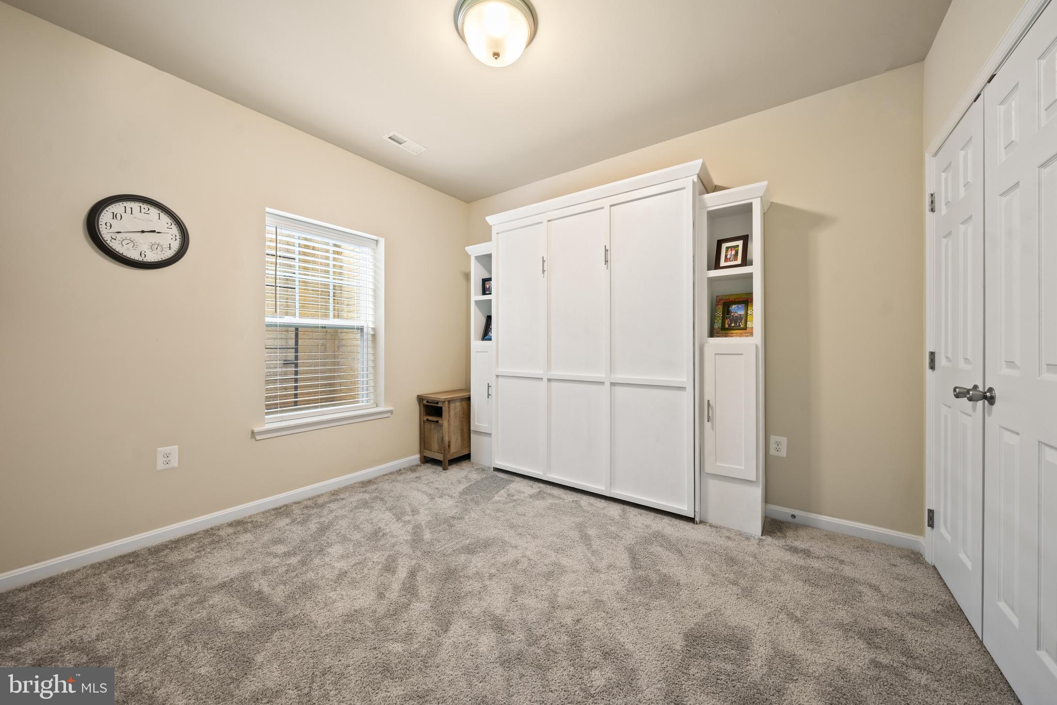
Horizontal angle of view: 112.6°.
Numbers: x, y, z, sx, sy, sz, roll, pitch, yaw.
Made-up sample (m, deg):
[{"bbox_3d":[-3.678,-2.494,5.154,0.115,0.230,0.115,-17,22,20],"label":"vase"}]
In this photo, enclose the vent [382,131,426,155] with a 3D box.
[{"bbox_3d":[-0.931,-1.583,2.670,0.148,0.020,0.288,0,1,35],"label":"vent"}]

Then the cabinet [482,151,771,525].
[{"bbox_3d":[0.570,-0.057,2.741,2.170,2.260,0.410,0,1,35],"label":"cabinet"}]

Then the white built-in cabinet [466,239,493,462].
[{"bbox_3d":[-0.358,0.043,3.430,0.350,2.045,0.345,0,1,35],"label":"white built-in cabinet"}]

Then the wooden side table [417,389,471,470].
[{"bbox_3d":[-0.737,0.749,3.492,0.355,0.630,0.540,0,1,35],"label":"wooden side table"}]

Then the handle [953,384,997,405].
[{"bbox_3d":[1.647,0.155,1.310,0.060,0.066,0.190,0,1,37],"label":"handle"}]

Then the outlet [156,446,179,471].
[{"bbox_3d":[-2.062,0.602,2.014,0.010,0.124,0.080,0,1,37],"label":"outlet"}]

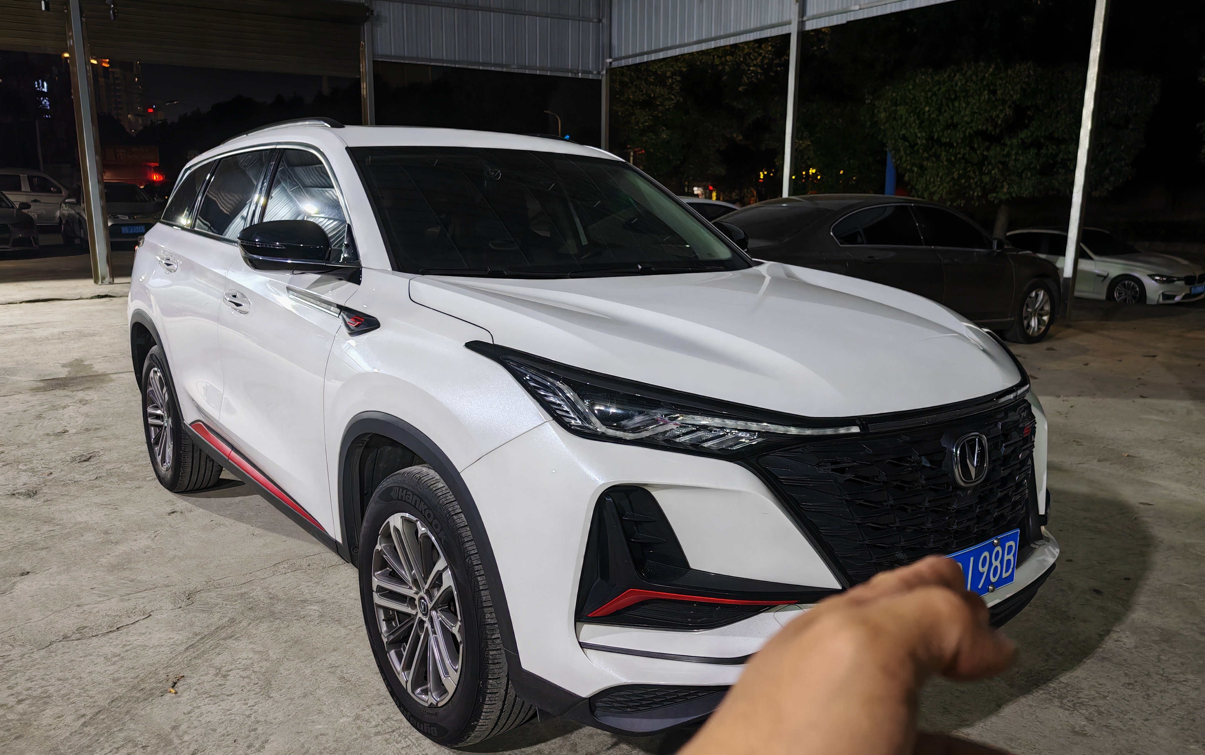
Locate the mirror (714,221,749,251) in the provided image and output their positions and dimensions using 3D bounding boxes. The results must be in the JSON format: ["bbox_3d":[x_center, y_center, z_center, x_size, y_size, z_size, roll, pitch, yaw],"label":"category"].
[{"bbox_3d":[0.604,-0.607,3.890,0.250,0.175,0.210,-7,13,-38],"label":"mirror"}]

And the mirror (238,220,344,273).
[{"bbox_3d":[-0.935,-0.390,2.680,0.250,0.175,0.210,-7,13,-38],"label":"mirror"}]

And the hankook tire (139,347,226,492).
[{"bbox_3d":[-2.120,0.202,4.565,0.228,0.725,0.725,-7,13,-38],"label":"hankook tire"}]

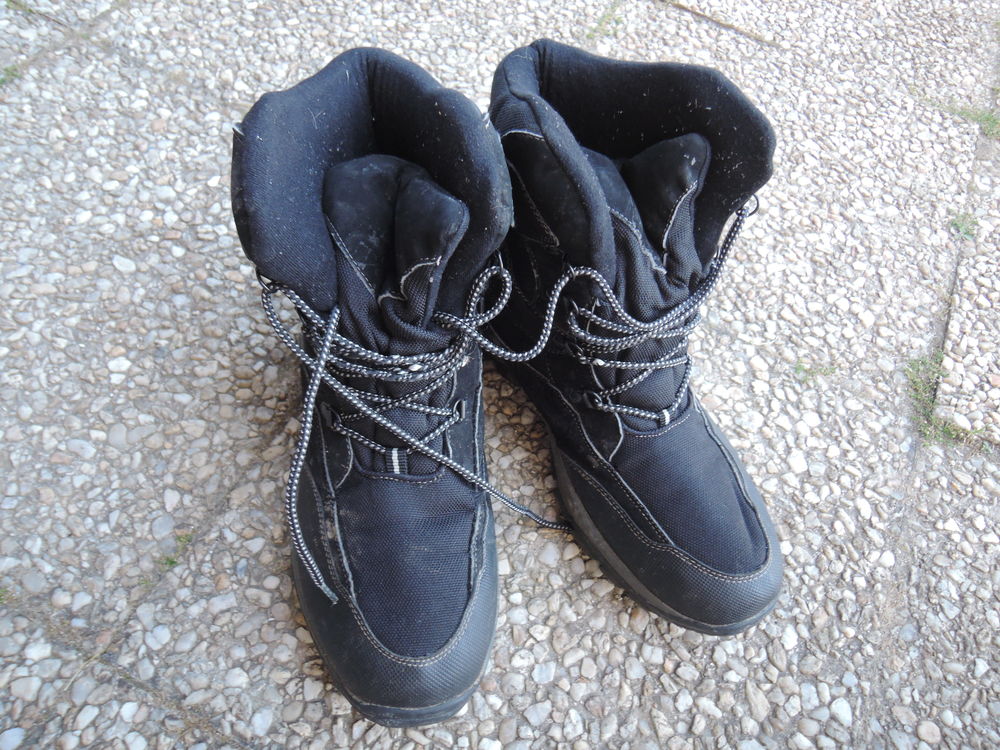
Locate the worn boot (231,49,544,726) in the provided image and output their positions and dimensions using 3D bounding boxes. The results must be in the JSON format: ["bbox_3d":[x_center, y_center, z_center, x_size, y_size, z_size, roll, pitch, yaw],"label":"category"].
[{"bbox_3d":[-0.057,0.009,0.363,0.120,0.205,0.300,-3,59,-9],"label":"worn boot"}]

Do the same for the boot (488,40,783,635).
[{"bbox_3d":[0.083,-0.016,0.395,0.120,0.205,0.300,-20,63,-18],"label":"boot"}]

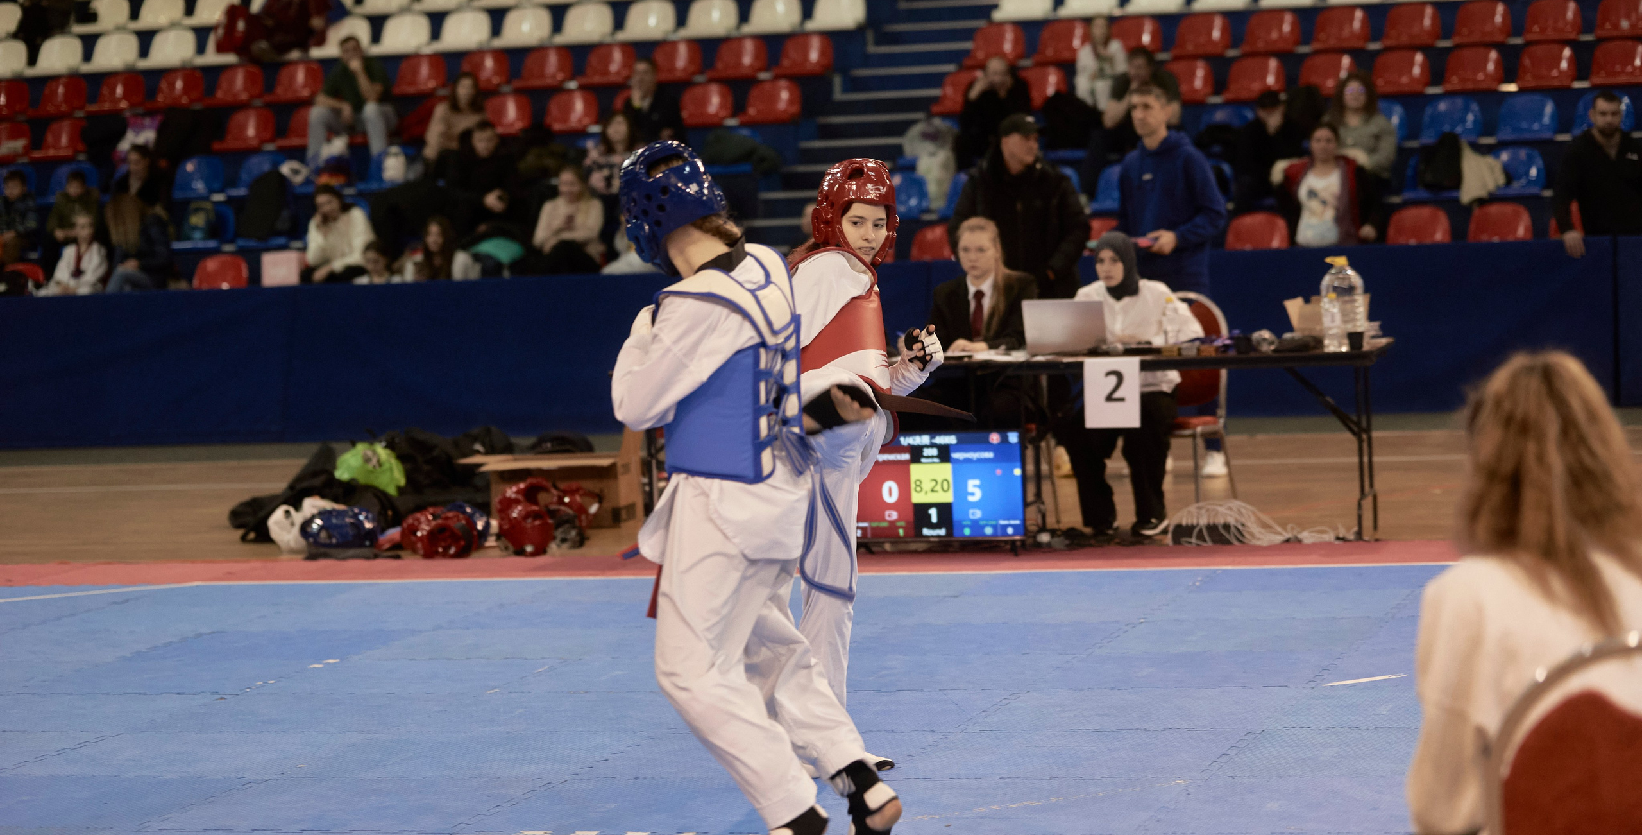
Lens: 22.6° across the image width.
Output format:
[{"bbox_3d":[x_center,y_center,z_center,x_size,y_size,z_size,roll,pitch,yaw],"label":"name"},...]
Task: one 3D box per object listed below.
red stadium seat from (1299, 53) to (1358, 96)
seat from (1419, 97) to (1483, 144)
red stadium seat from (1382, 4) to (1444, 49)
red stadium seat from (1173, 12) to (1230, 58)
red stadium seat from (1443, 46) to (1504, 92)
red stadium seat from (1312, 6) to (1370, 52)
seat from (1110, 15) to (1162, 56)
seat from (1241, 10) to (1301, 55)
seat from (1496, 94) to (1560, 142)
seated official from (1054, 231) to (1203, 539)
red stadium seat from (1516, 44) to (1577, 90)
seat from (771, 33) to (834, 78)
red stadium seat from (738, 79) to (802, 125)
[{"bbox_3d":[3.390,-2.291,27.425,0.400,0.330,0.390,-1,4,15],"label":"red stadium seat"},{"bbox_3d":[3.843,-1.807,25.052,0.390,0.302,0.365,-1,4,16],"label":"seat"},{"bbox_3d":[3.712,-2.463,25.849,0.360,0.287,0.330,-2,4,16],"label":"red stadium seat"},{"bbox_3d":[2.647,-2.659,28.616,0.400,0.330,0.390,-1,4,15],"label":"red stadium seat"},{"bbox_3d":[4.413,-2.352,27.762,0.390,0.310,0.370,-1,4,16],"label":"red stadium seat"},{"bbox_3d":[3.267,-2.452,25.976,0.360,0.287,0.330,-2,4,16],"label":"red stadium seat"},{"bbox_3d":[1.984,-2.430,26.338,0.360,0.287,0.330,-2,4,16],"label":"seat"},{"bbox_3d":[2.975,-2.546,27.171,0.390,0.302,0.365,-1,4,16],"label":"seat"},{"bbox_3d":[4.422,-1.866,25.647,0.400,0.310,0.350,-2,4,15],"label":"seat"},{"bbox_3d":[1.225,-0.135,16.300,0.520,1.180,0.620,-1,4,20],"label":"seated official"},{"bbox_3d":[4.766,-2.303,27.010,0.395,0.310,0.380,-1,3,15],"label":"red stadium seat"},{"bbox_3d":[-0.133,-2.471,28.058,0.390,0.302,0.365,-1,4,16],"label":"seat"},{"bbox_3d":[-0.362,-2.187,28.377,0.395,0.310,0.380,-1,3,15],"label":"red stadium seat"}]

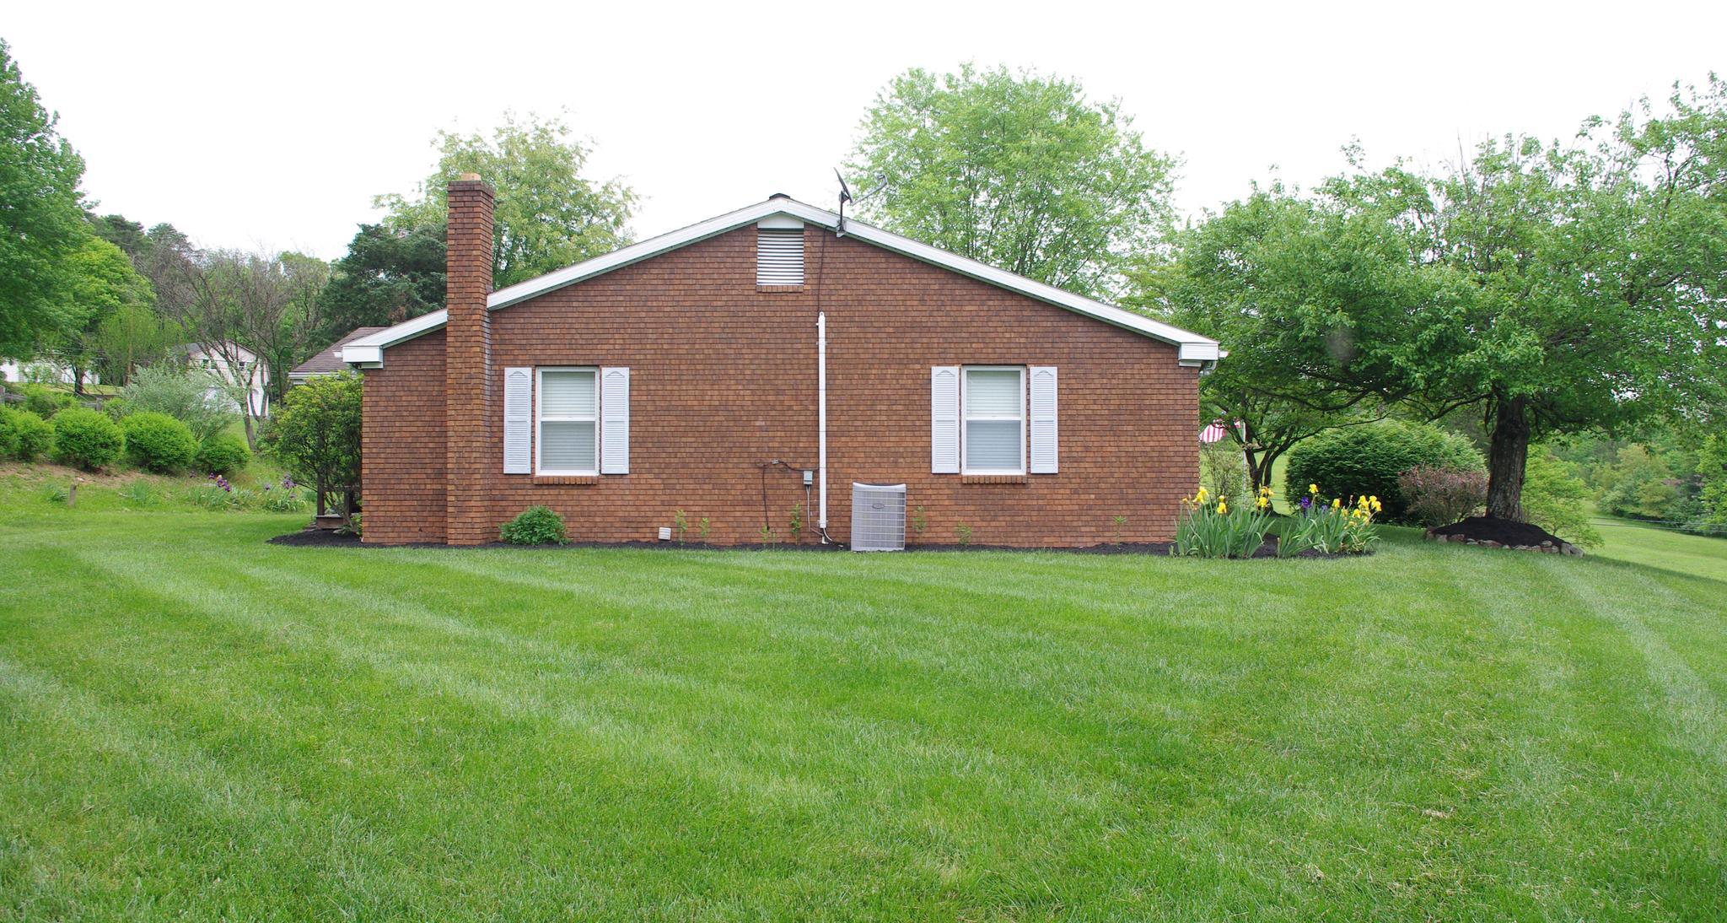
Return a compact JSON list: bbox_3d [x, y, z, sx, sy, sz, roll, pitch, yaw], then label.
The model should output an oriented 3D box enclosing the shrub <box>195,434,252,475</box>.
[{"bbox_3d":[-13.957,-0.147,28.300,1.300,0.950,1.250,0,-1,0],"label":"shrub"}]

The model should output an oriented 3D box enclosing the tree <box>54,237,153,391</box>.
[{"bbox_3d":[-33.538,-6.440,57.000,5.400,7.000,5.400,0,-1,0],"label":"tree"}]

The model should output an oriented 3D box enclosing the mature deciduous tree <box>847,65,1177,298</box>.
[{"bbox_3d":[4.369,-5.300,38.000,9.600,12.400,9.400,0,-1,0],"label":"mature deciduous tree"}]

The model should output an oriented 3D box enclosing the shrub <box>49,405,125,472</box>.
[{"bbox_3d":[-15.282,-0.451,25.500,1.450,1.240,1.400,0,-1,0],"label":"shrub"}]

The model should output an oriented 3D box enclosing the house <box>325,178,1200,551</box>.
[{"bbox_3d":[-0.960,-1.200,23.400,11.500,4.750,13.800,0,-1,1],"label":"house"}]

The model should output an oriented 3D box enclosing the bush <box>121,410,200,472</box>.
[{"bbox_3d":[-15.597,-0.420,28.800,1.730,1.360,1.650,0,-1,0],"label":"bush"}]

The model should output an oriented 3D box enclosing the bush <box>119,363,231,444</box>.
[{"bbox_3d":[-17.212,-1.438,32.500,2.850,2.150,2.600,0,-1,0],"label":"bush"}]

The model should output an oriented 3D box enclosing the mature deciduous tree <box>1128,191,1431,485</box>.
[{"bbox_3d":[7.269,-1.980,22.500,5.300,5.650,5.100,0,-1,0],"label":"mature deciduous tree"}]

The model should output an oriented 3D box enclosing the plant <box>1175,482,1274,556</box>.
[{"bbox_3d":[4.398,0.724,15.800,1.230,0.890,1.000,0,-1,0],"label":"plant"}]

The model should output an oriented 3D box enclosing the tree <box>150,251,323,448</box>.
[{"bbox_3d":[-14.196,-2.565,29.500,4.100,4.650,4.000,0,-1,0],"label":"tree"}]

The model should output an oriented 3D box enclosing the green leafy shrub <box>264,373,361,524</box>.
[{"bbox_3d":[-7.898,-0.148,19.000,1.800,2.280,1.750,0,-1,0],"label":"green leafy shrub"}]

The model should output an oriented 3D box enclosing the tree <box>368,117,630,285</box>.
[{"bbox_3d":[-11.646,-5.576,42.000,8.500,11.200,8.300,0,-1,0],"label":"tree"}]

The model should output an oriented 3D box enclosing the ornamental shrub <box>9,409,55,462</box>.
[{"bbox_3d":[-18.954,-0.584,29.500,1.200,1.200,1.200,0,-1,0],"label":"ornamental shrub"}]

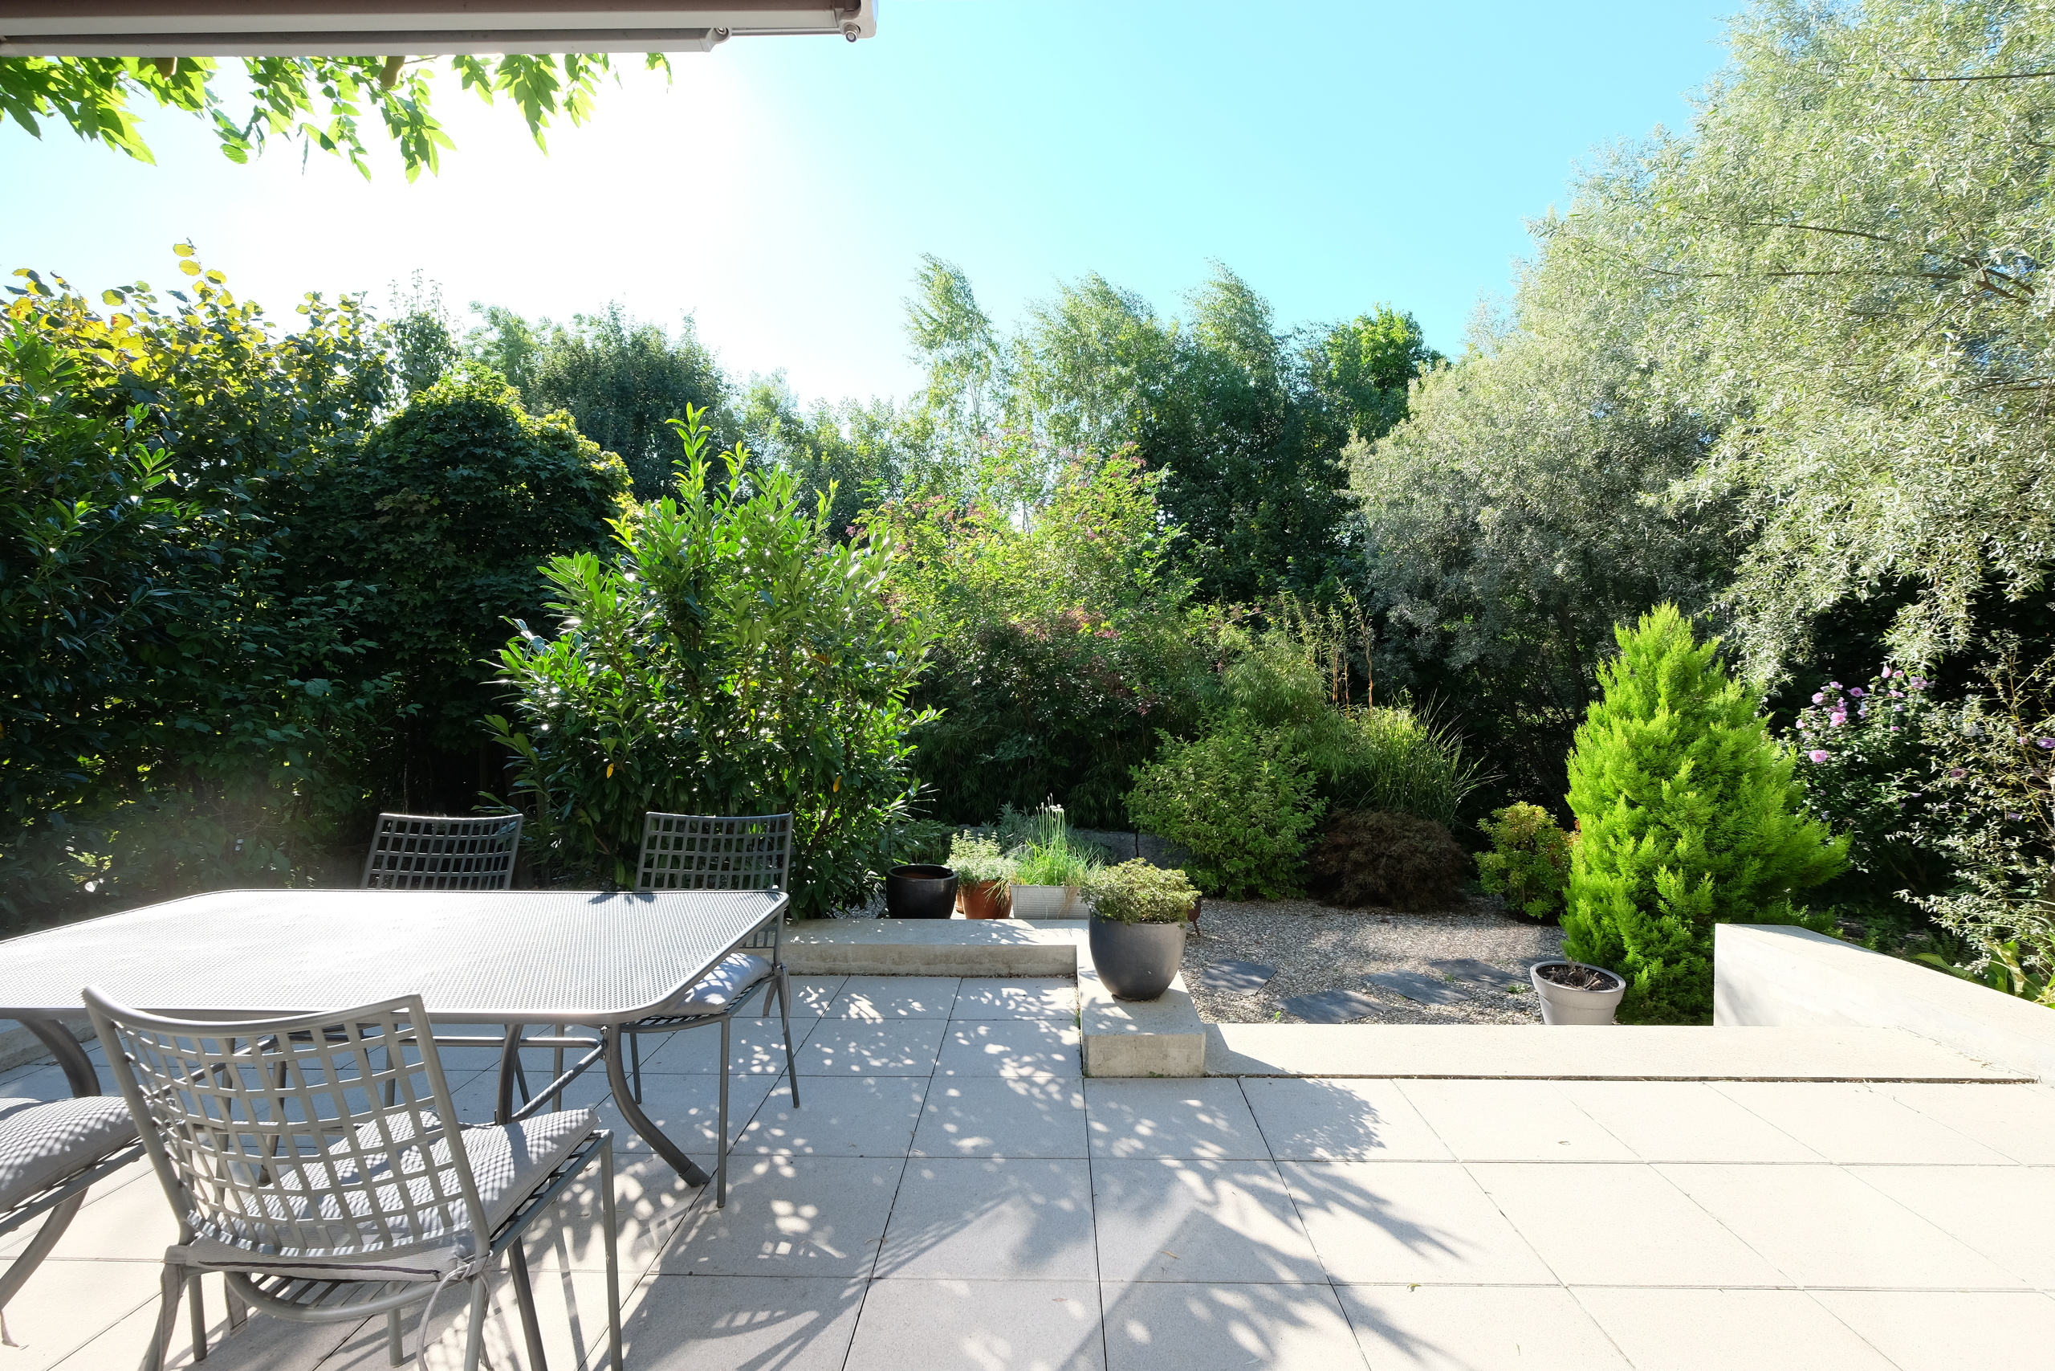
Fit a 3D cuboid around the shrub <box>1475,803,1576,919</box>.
[{"bbox_3d":[3.688,1.274,6.317,0.740,0.880,0.720,0,1,0],"label":"shrub"}]

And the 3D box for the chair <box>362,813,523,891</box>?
[{"bbox_3d":[-1.864,0.898,2.552,0.510,0.900,0.630,0,1,1],"label":"chair"}]

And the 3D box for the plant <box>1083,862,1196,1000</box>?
[{"bbox_3d":[0.445,0.929,3.333,0.450,0.510,0.430,0,1,0],"label":"plant"}]

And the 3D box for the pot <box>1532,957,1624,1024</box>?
[{"bbox_3d":[2.593,1.431,4.019,0.440,0.340,0.440,7,1,0],"label":"pot"}]

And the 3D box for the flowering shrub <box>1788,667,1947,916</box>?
[{"bbox_3d":[5.471,0.712,5.610,0.950,1.700,0.950,0,1,0],"label":"flowering shrub"}]

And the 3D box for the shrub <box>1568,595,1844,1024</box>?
[{"bbox_3d":[3.861,0.621,4.959,1.330,2.220,1.300,0,1,0],"label":"shrub"}]

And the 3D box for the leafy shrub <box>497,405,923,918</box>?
[{"bbox_3d":[-1.796,-0.103,4.849,2.400,2.880,2.100,0,1,0],"label":"leafy shrub"}]

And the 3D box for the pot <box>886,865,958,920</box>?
[{"bbox_3d":[-0.545,1.149,4.516,0.370,0.300,0.370,0,1,0],"label":"pot"}]

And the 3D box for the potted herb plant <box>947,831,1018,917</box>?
[{"bbox_3d":[-0.224,1.037,4.484,0.340,0.520,0.320,0,1,0],"label":"potted herb plant"}]

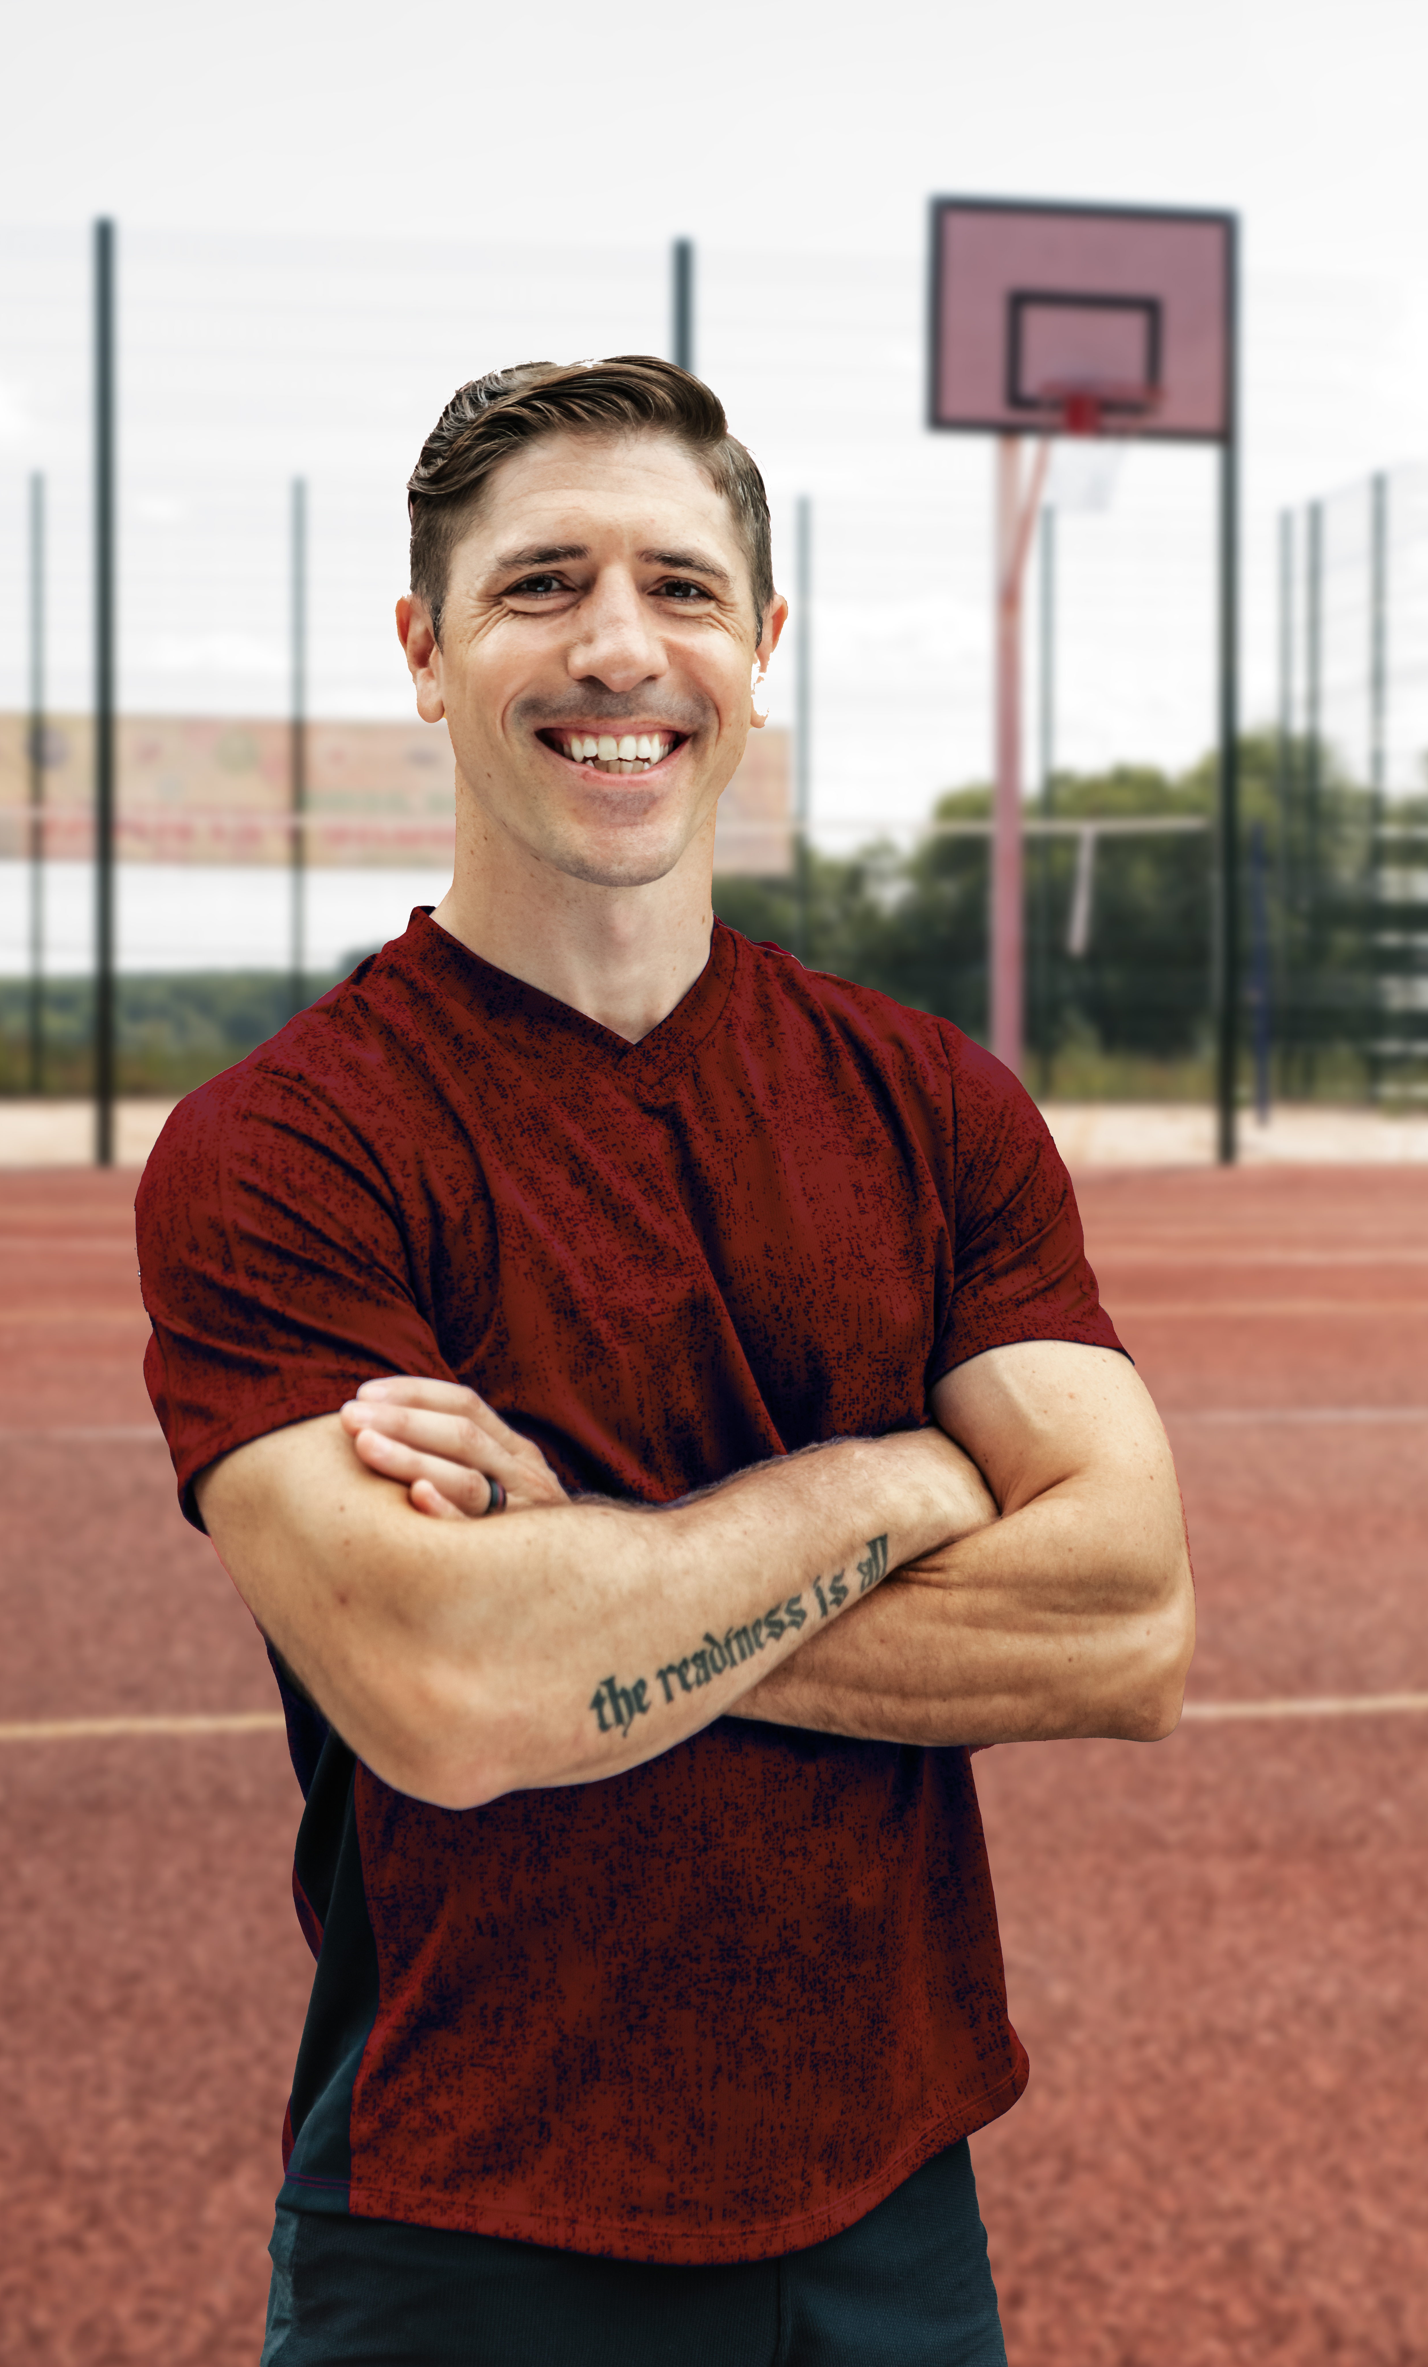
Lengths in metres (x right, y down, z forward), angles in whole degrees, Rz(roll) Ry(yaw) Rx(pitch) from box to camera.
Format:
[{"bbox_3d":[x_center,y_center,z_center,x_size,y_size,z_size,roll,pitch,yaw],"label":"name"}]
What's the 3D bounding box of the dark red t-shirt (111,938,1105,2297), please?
[{"bbox_3d":[-0.041,0.194,2.220,0.490,0.645,0.290,-1,3,-20],"label":"dark red t-shirt"}]

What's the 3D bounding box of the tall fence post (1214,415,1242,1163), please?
[{"bbox_3d":[2.324,-2.144,20.800,0.085,4.100,0.085,0,3,-10],"label":"tall fence post"}]

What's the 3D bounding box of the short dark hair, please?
[{"bbox_3d":[-0.059,-0.317,2.200,0.175,0.165,0.200,0,3,-10],"label":"short dark hair"}]

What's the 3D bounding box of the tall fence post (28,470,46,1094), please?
[{"bbox_3d":[-4.443,-2.633,30.200,0.085,4.100,0.085,0,3,-10],"label":"tall fence post"}]

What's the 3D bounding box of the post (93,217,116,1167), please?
[{"bbox_3d":[-2.632,-2.123,19.900,0.085,4.100,0.085,0,3,-10],"label":"post"}]

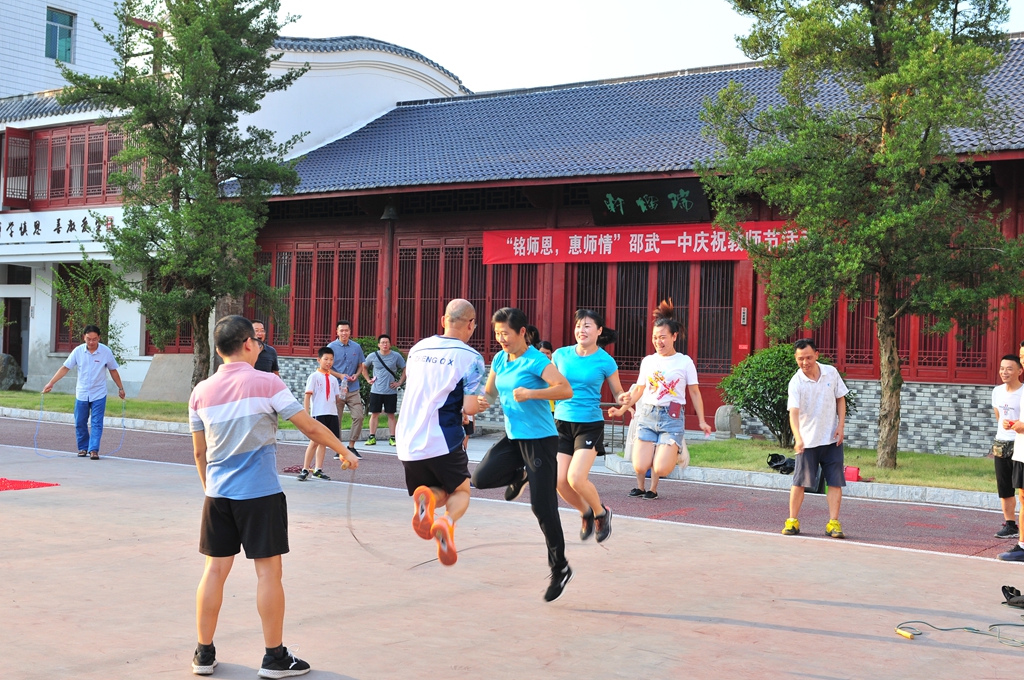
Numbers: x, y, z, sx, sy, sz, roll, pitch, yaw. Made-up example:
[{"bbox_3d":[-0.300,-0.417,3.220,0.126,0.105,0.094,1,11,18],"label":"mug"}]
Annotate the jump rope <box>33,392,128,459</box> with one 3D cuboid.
[{"bbox_3d":[-5.328,1.056,16.135,1.170,0.805,0.300,2,0,0],"label":"jump rope"}]

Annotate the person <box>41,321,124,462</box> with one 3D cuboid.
[{"bbox_3d":[-5.315,0.651,16.209,0.980,1.677,0.420,2,0,0],"label":"person"}]

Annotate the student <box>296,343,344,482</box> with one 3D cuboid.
[{"bbox_3d":[-2.141,0.833,14.613,0.430,1.511,0.330,2,0,-27],"label":"student"}]

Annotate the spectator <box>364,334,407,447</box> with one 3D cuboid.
[{"bbox_3d":[-1.900,0.758,19.627,0.600,1.672,0.350,2,0,-5],"label":"spectator"}]

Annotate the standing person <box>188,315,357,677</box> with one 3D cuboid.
[{"bbox_3d":[-1.158,0.742,6.321,0.620,1.722,0.620,2,0,30],"label":"standing person"}]

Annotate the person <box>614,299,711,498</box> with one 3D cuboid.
[{"bbox_3d":[1.058,0.386,9.250,0.650,1.359,0.480,2,0,14],"label":"person"}]

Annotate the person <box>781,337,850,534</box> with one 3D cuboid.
[{"bbox_3d":[2.629,0.856,11.358,0.530,1.728,0.400,2,0,18],"label":"person"}]

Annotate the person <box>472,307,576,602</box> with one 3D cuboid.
[{"bbox_3d":[0.076,0.698,7.967,0.480,1.805,0.520,2,0,38],"label":"person"}]

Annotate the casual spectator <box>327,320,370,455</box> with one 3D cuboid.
[{"bbox_3d":[-2.184,0.640,17.244,0.500,1.785,0.380,2,0,-9],"label":"casual spectator"}]

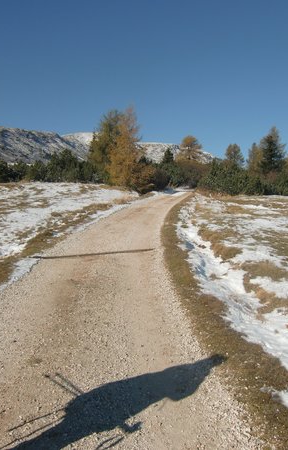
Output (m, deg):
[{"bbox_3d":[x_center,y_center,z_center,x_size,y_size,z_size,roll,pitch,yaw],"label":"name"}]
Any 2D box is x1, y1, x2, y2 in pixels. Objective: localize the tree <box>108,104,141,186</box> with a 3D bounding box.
[{"bbox_3d":[-1.846,-7.291,39.392,3.410,7.650,3.410,0,7,0],"label":"tree"}]

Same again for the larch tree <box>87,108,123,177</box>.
[{"bbox_3d":[-2.810,-6.040,32.000,3.000,5.850,3.000,0,8,0],"label":"larch tree"}]

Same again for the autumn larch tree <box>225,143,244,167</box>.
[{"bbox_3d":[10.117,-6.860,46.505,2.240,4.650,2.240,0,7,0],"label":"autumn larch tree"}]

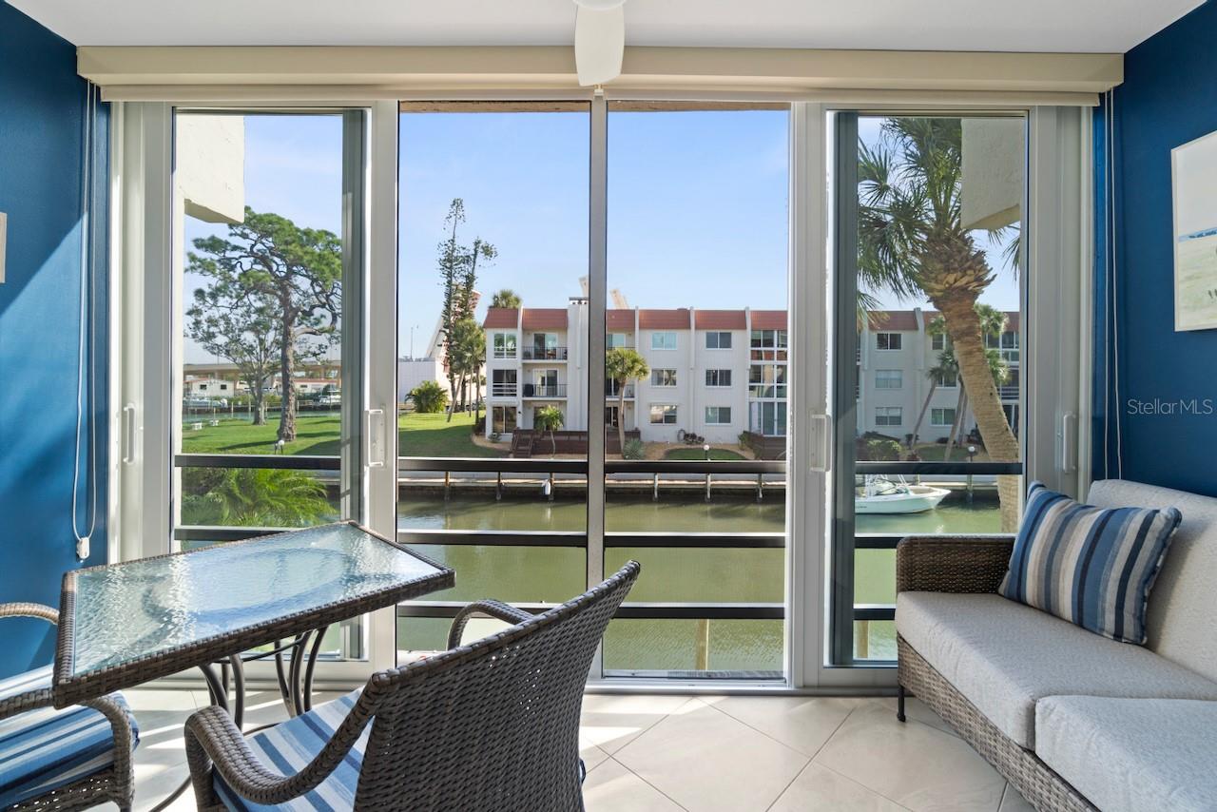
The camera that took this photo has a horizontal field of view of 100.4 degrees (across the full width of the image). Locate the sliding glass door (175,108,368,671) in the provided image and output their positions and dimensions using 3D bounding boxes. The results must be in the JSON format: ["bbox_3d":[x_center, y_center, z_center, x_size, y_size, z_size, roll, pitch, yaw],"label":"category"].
[{"bbox_3d":[-1.360,-0.090,2.030,0.820,2.210,0.080,0,0,0],"label":"sliding glass door"}]

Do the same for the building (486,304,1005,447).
[{"bbox_3d":[10.400,-2.350,42.000,39.000,10.000,12.500,0,0,0],"label":"building"}]

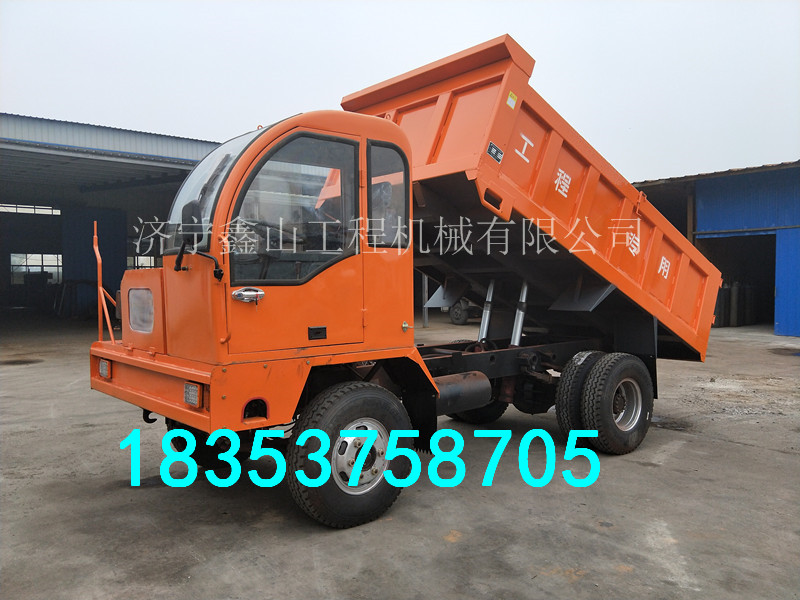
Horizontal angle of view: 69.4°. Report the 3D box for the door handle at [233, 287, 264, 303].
[{"bbox_3d":[-0.748,-0.027,2.860,0.178,0.077,0.056,-1,2,-41],"label":"door handle"}]

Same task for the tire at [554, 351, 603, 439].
[{"bbox_3d":[1.702,0.889,5.208,0.850,0.850,0.240,-1,1,-43],"label":"tire"}]

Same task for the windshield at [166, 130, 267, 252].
[{"bbox_3d":[-0.870,-0.579,2.917,0.460,0.740,0.560,-1,1,-43],"label":"windshield"}]

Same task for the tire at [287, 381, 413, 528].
[{"bbox_3d":[-0.277,0.926,3.504,0.850,0.850,0.240,-1,1,-43],"label":"tire"}]

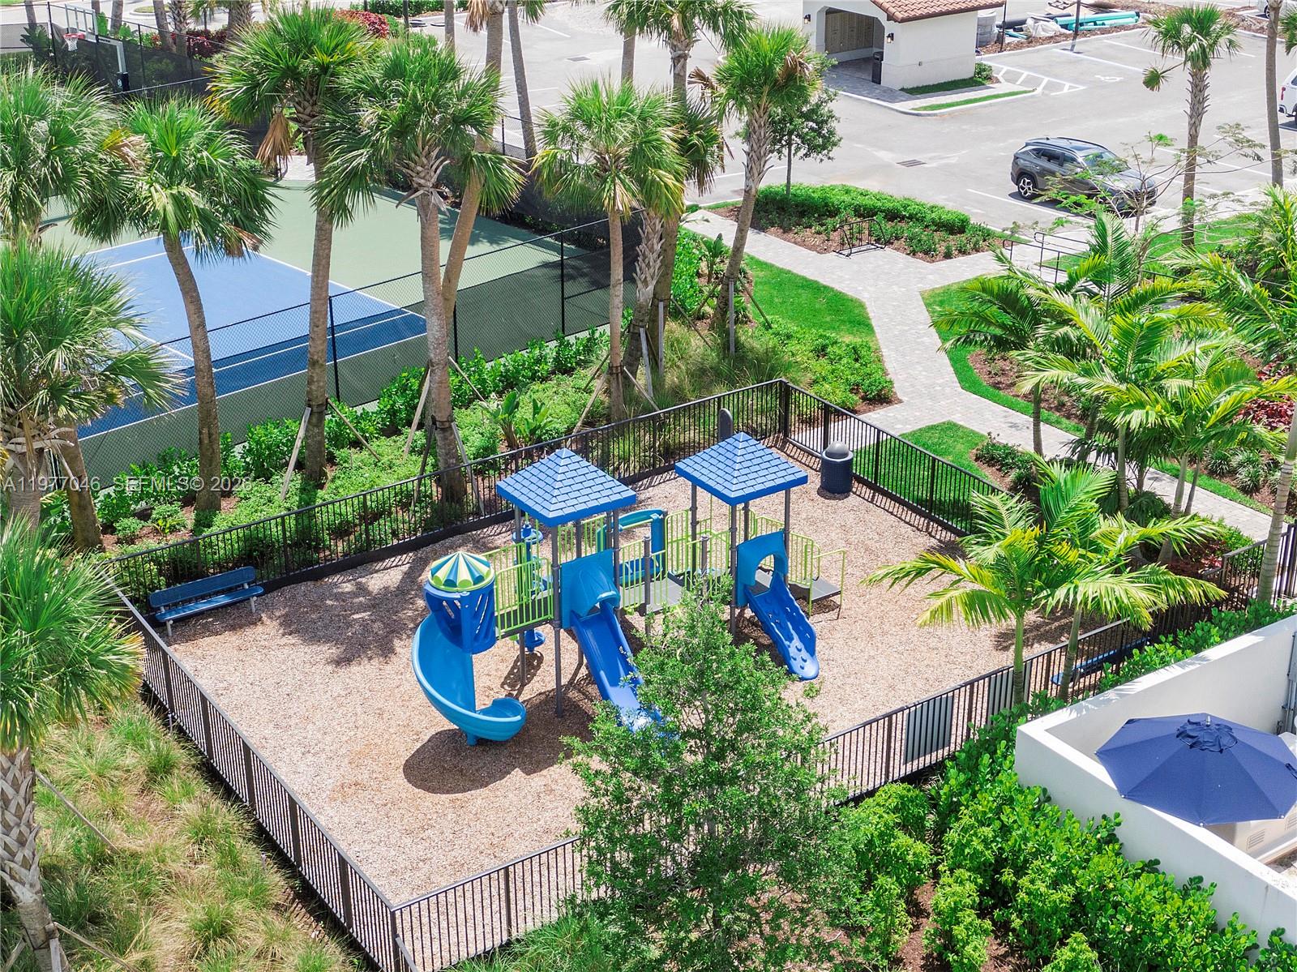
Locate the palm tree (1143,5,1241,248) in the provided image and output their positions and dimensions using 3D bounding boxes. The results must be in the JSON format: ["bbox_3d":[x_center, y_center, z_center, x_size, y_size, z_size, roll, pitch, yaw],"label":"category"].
[{"bbox_3d":[13.921,-9.234,46.694,2.450,6.300,2.450,0,25,0],"label":"palm tree"}]

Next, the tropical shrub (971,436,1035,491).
[{"bbox_3d":[6.972,-0.476,34.666,0.800,0.500,1.400,-16,30,-31],"label":"tropical shrub"}]

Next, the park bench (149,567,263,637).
[{"bbox_3d":[-7.108,1.928,29.010,1.810,0.790,0.560,-17,30,-32],"label":"park bench"}]

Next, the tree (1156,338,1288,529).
[{"bbox_3d":[9.720,-0.540,30.917,2.300,3.800,2.300,0,25,0],"label":"tree"}]

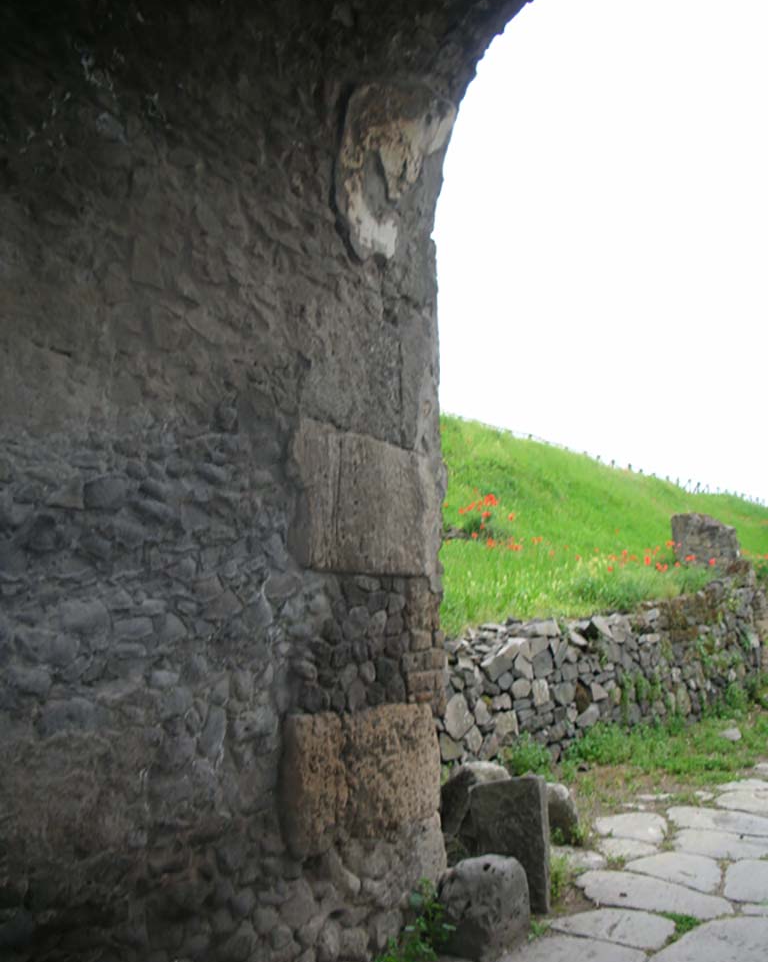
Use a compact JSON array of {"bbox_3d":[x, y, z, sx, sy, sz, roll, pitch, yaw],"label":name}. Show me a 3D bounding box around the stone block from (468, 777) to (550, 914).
[{"bbox_3d":[0.699,1.998,5.731,0.400,0.690,0.130,-4,-10,27],"label":"stone block"}]

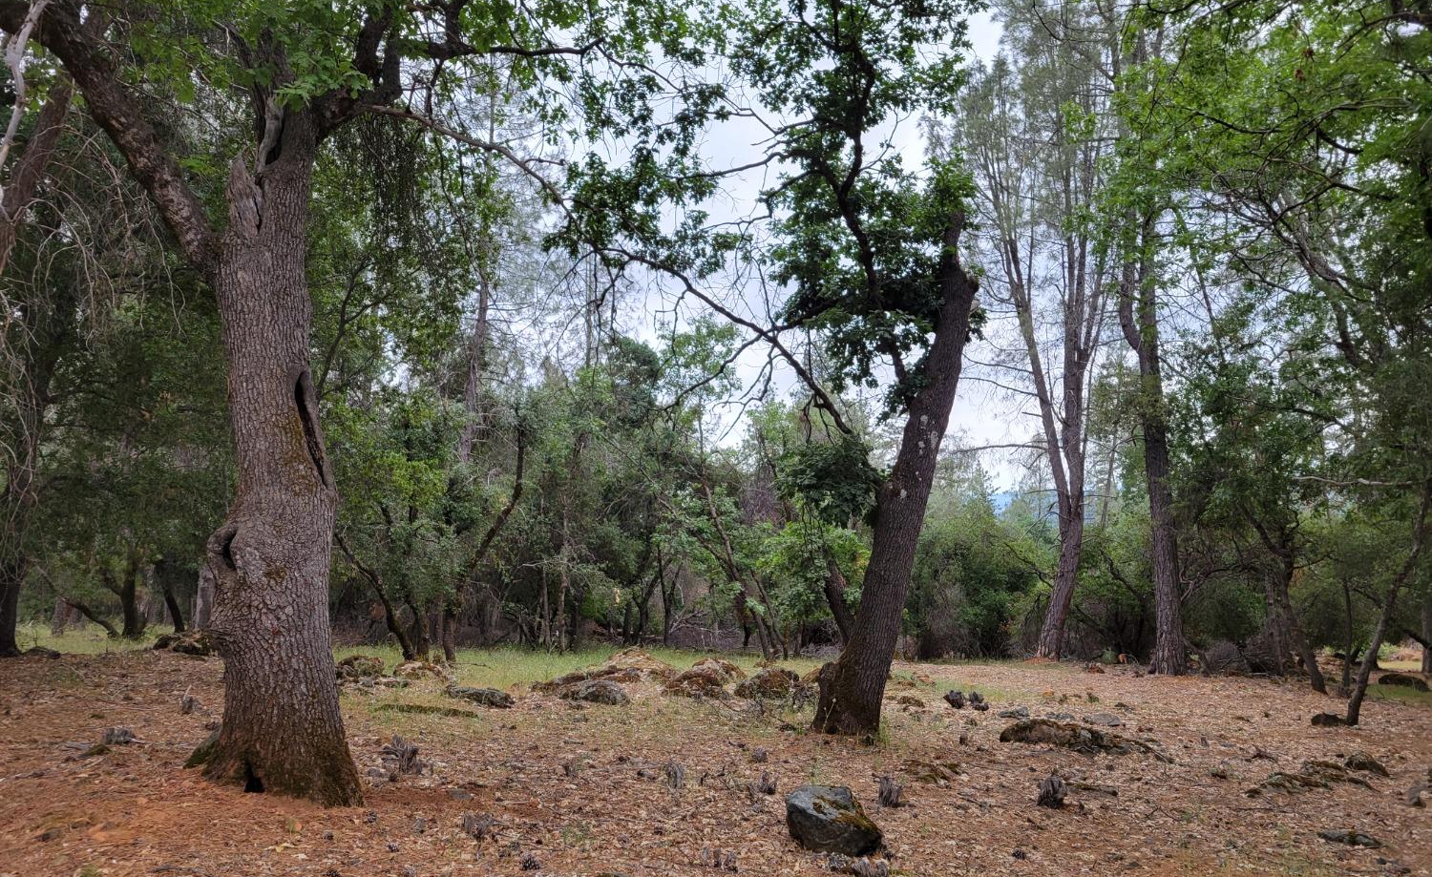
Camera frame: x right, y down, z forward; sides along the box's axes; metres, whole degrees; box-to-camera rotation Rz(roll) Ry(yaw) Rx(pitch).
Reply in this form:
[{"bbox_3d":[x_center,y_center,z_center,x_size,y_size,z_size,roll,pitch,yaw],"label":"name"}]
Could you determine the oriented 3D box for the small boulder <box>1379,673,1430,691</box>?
[{"bbox_3d":[9.268,3.280,14.500,0.630,0.220,0.450,-3,-6,28],"label":"small boulder"}]

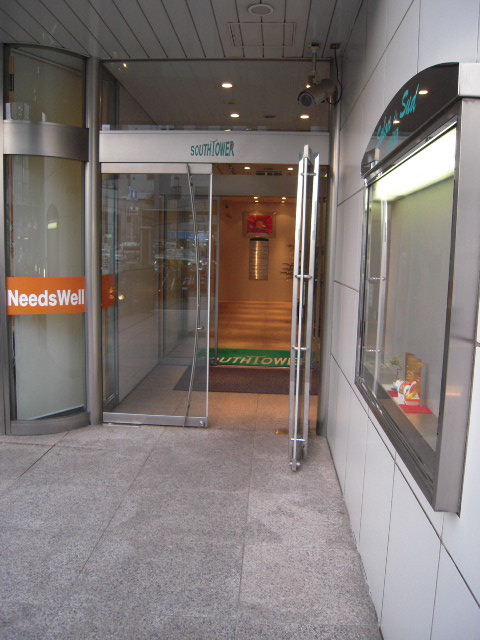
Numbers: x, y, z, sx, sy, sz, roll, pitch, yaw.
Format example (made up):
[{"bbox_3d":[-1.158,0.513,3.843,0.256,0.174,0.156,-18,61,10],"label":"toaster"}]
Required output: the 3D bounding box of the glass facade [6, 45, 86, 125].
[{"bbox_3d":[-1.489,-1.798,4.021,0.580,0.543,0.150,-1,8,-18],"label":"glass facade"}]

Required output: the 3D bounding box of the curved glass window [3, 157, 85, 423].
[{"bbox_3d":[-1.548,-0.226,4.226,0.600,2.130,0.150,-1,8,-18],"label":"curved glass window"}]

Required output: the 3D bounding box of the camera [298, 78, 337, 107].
[{"bbox_3d":[0.573,-1.683,3.830,0.130,0.140,0.290,9,39,47],"label":"camera"}]

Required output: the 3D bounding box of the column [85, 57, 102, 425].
[{"bbox_3d":[-1.236,-0.587,4.397,0.120,3.031,0.120,2,7,3],"label":"column"}]

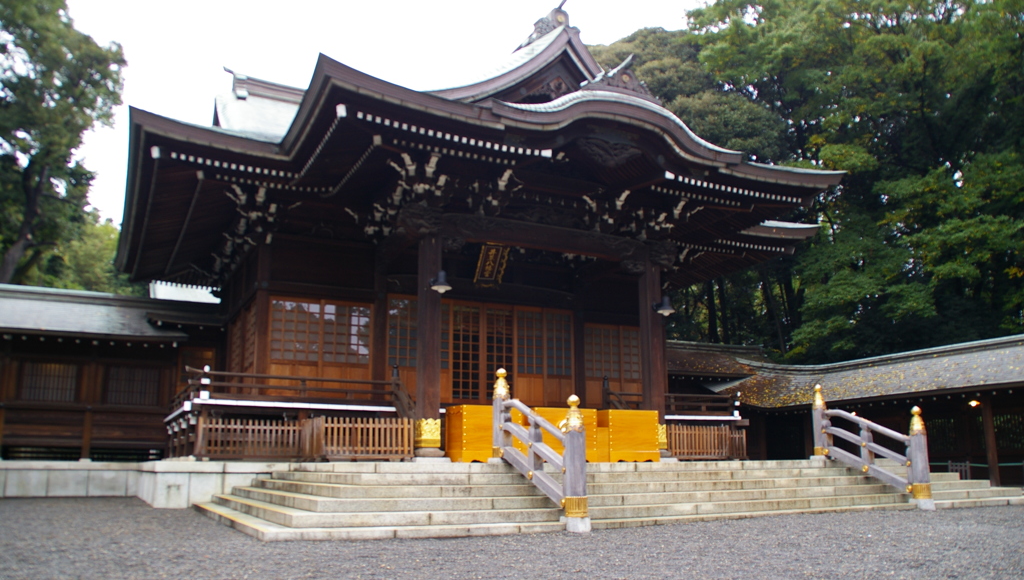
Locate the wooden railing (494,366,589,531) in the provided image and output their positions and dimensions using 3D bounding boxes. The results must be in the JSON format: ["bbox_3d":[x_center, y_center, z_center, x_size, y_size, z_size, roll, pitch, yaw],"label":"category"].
[{"bbox_3d":[0.294,2.095,10.587,0.266,2.226,2.352,7,-14,-27],"label":"wooden railing"}]

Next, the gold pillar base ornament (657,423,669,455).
[{"bbox_3d":[3.352,3.549,17.931,0.434,0.770,0.434,7,-14,-27],"label":"gold pillar base ornament"}]

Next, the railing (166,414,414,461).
[{"bbox_3d":[-4.110,2.898,14.878,4.088,0.826,1.708,7,-14,-27],"label":"railing"}]

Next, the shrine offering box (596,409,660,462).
[{"bbox_3d":[2.538,3.344,17.353,1.386,1.148,0.826,7,-14,-27],"label":"shrine offering box"}]

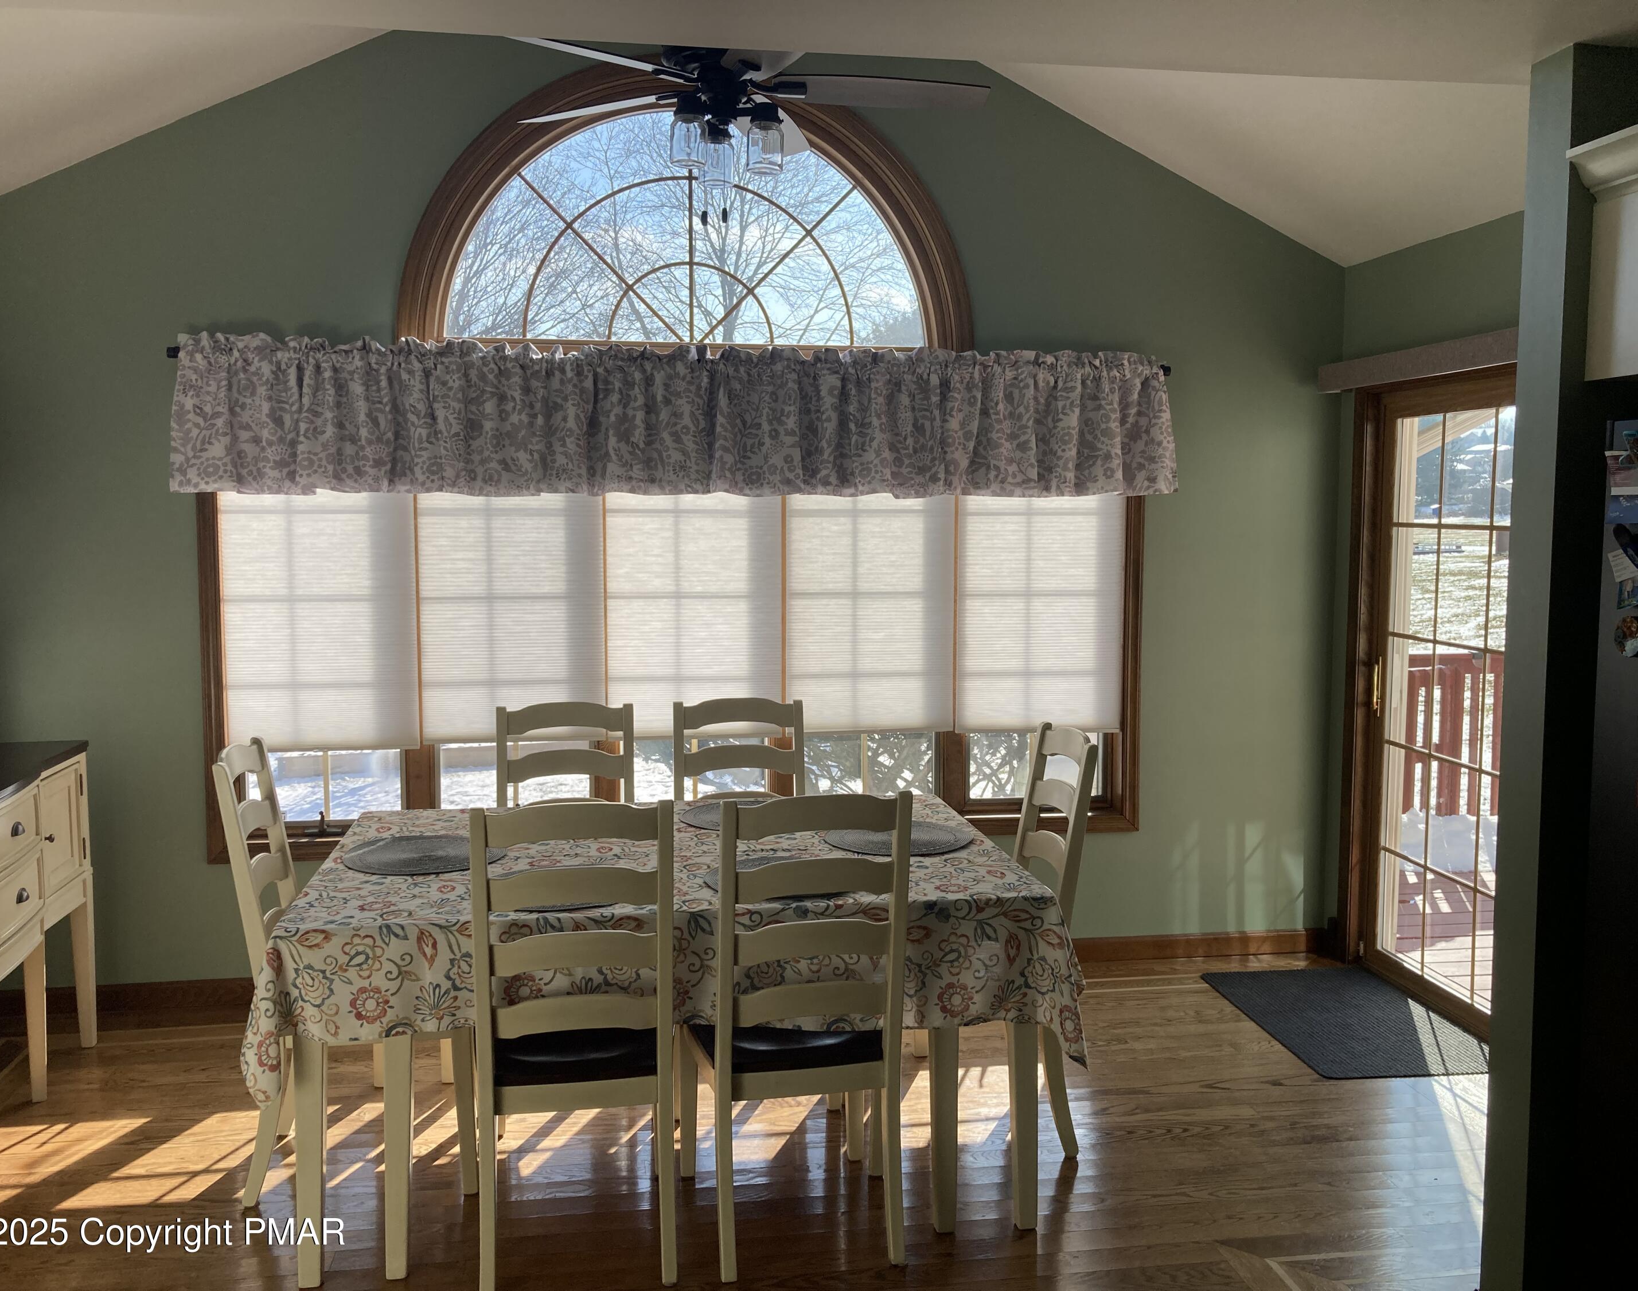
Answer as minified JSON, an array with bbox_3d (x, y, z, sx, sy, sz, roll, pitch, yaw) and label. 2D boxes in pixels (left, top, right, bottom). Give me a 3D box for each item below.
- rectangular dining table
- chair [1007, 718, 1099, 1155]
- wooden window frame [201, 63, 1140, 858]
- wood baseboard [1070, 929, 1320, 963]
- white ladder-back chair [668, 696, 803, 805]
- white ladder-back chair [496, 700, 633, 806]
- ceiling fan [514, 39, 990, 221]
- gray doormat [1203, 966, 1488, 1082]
[{"bbox_3d":[-0.378,0.899,3.532,1.740,0.776,1.210,-1,6,-8],"label":"rectangular dining table"},{"bbox_3d":[0.376,0.751,3.631,0.585,1.050,0.475,-1,6,-8],"label":"chair"},{"bbox_3d":[-0.432,-0.599,4.682,3.187,2.597,0.130,-1,6,-8],"label":"wooden window frame"},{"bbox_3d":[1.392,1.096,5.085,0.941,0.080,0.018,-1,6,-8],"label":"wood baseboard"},{"bbox_3d":[-0.201,0.719,3.965,0.475,1.050,0.585,-1,6,-8],"label":"white ladder-back chair"},{"bbox_3d":[-0.710,0.727,3.895,0.475,1.050,0.585,-1,6,-8],"label":"white ladder-back chair"},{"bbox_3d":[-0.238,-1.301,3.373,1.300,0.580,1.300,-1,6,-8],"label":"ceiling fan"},{"bbox_3d":[1.701,1.189,4.476,0.610,0.010,0.915,-1,6,-8],"label":"gray doormat"}]

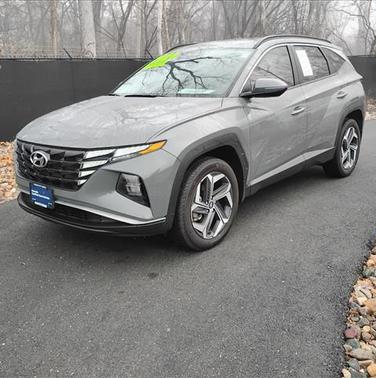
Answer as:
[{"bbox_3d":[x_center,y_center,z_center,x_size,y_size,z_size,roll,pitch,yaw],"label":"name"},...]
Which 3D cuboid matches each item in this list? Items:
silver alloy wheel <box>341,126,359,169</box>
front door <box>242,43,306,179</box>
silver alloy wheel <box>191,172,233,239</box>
[{"bbox_3d":[1.948,-0.517,5.131,0.190,0.520,0.520,12,21,40],"label":"silver alloy wheel"},{"bbox_3d":[0.780,-0.763,3.761,0.270,1.160,1.140,12,21,40],"label":"front door"},{"bbox_3d":[0.120,0.110,3.167,0.190,0.520,0.520,12,21,40],"label":"silver alloy wheel"}]

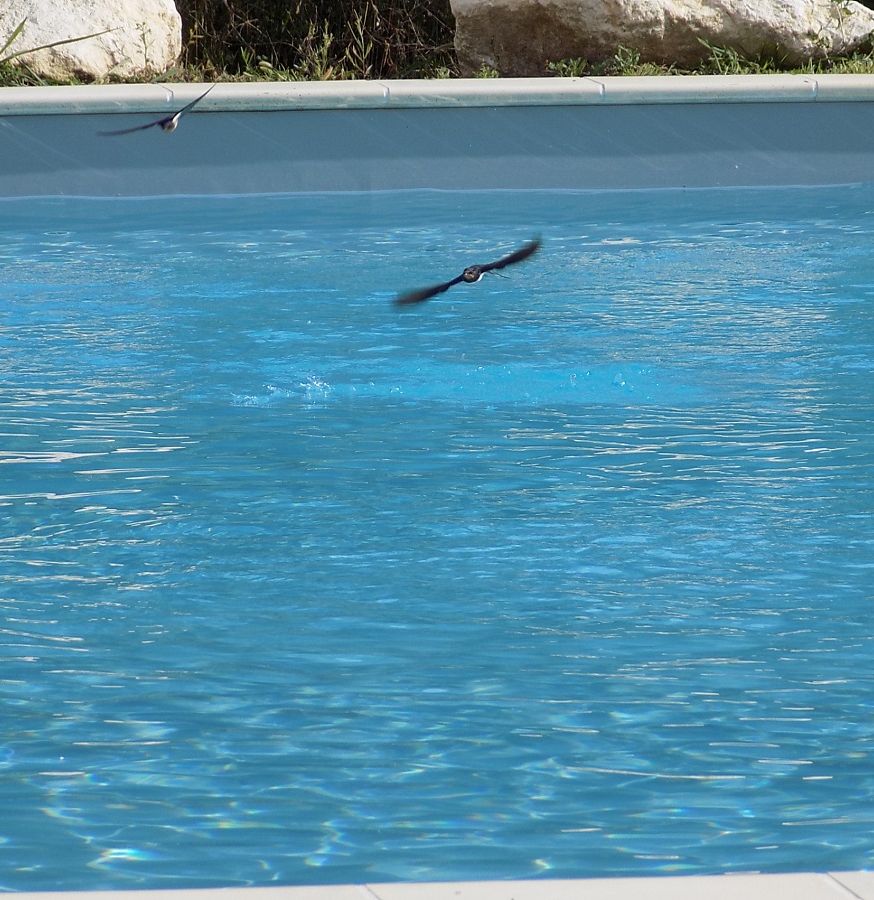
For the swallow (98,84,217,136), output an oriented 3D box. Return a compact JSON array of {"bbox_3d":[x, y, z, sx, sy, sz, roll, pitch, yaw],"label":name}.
[{"bbox_3d":[-0.607,-0.730,24.200,0.290,0.065,0.160,-23,0,14],"label":"swallow"}]

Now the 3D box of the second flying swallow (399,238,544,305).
[{"bbox_3d":[0.068,-0.350,21.800,0.320,0.050,0.170,-24,0,16],"label":"second flying swallow"}]

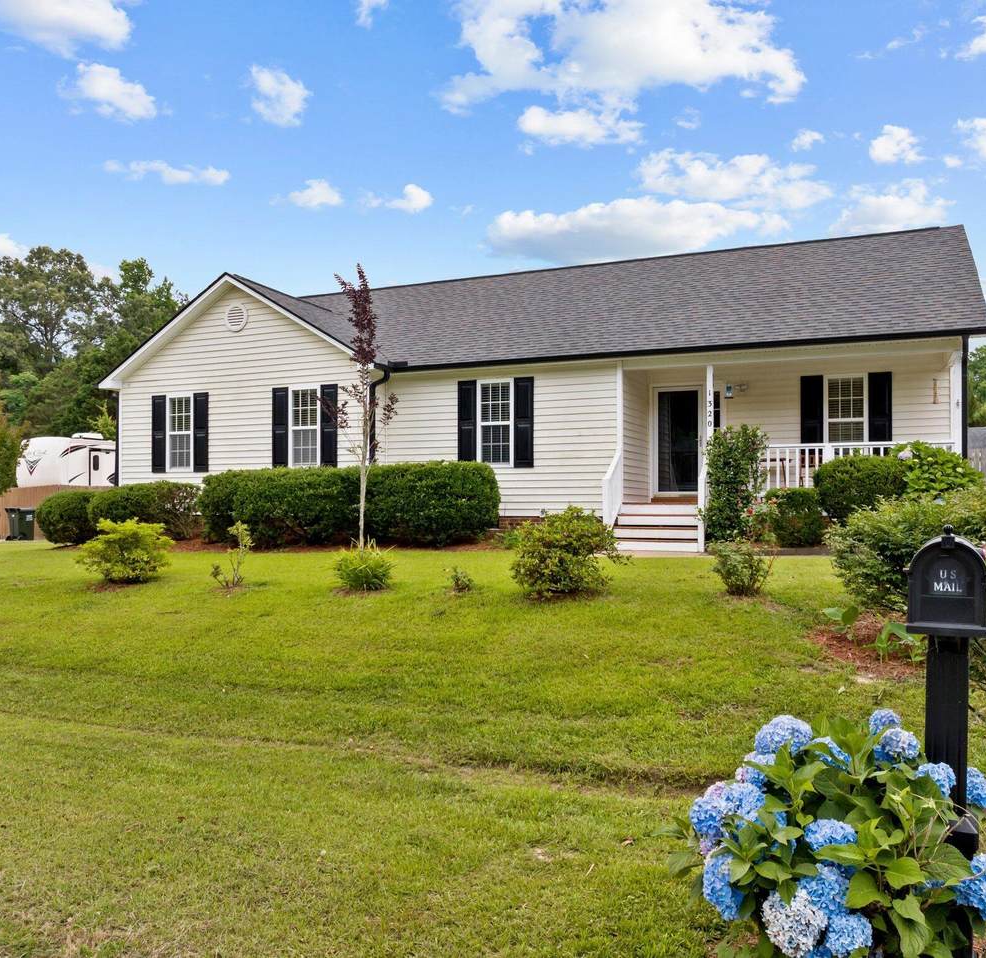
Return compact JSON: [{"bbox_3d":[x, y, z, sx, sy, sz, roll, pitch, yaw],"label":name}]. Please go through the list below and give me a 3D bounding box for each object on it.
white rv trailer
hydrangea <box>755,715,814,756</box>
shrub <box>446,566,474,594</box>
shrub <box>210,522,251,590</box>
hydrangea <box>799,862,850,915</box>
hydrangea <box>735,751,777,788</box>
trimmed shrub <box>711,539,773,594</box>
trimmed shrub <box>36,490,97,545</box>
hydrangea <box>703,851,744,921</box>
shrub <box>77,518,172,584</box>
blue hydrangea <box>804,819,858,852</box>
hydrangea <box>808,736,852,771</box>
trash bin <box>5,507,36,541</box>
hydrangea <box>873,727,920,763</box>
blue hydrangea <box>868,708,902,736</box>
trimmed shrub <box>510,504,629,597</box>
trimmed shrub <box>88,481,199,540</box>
[{"bbox_3d":[-14.700,0.360,37.800,2.500,3.900,11.000,-1,-2,23],"label":"white rv trailer"},{"bbox_3d":[0.845,0.743,2.570,0.170,0.130,0.160,-1,-2,23],"label":"hydrangea"},{"bbox_3d":[-0.397,1.202,10.500,0.330,0.330,0.320,0,-1,0],"label":"shrub"},{"bbox_3d":[-3.019,0.880,10.200,0.450,0.780,0.420,-1,-2,23],"label":"shrub"},{"bbox_3d":[0.849,1.051,2.270,0.140,0.140,0.135,0,-1,0],"label":"hydrangea"},{"bbox_3d":[0.743,0.819,2.500,0.125,0.115,0.125,0,-1,0],"label":"hydrangea"},{"bbox_3d":[2.448,0.868,8.700,0.620,0.560,0.600,-1,-2,23],"label":"trimmed shrub"},{"bbox_3d":[-8.388,0.755,17.400,1.220,1.060,1.200,0,-1,0],"label":"trimmed shrub"},{"bbox_3d":[0.634,1.109,2.420,0.150,0.175,0.150,-1,-2,23],"label":"hydrangea"},{"bbox_3d":[-5.236,1.030,12.600,1.320,0.940,1.250,0,-1,0],"label":"shrub"},{"bbox_3d":[0.883,0.938,2.320,0.142,0.105,0.138,0,-1,0],"label":"blue hydrangea"},{"bbox_3d":[0.968,0.792,2.550,0.135,0.110,0.130,0,-1,0],"label":"hydrangea"},{"bbox_3d":[-15.718,1.497,29.500,0.660,1.100,0.780,-1,-2,23],"label":"trash bin"},{"bbox_3d":[1.160,0.766,2.550,0.135,0.115,0.135,-1,-2,23],"label":"hydrangea"},{"bbox_3d":[1.157,0.722,2.620,0.105,0.095,0.105,0,-1,0],"label":"blue hydrangea"},{"bbox_3d":[0.764,0.744,9.100,1.150,0.930,1.100,0,-2,0],"label":"trimmed shrub"},{"bbox_3d":[-6.779,0.630,17.200,2.200,1.200,1.300,-1,-2,23],"label":"trimmed shrub"}]

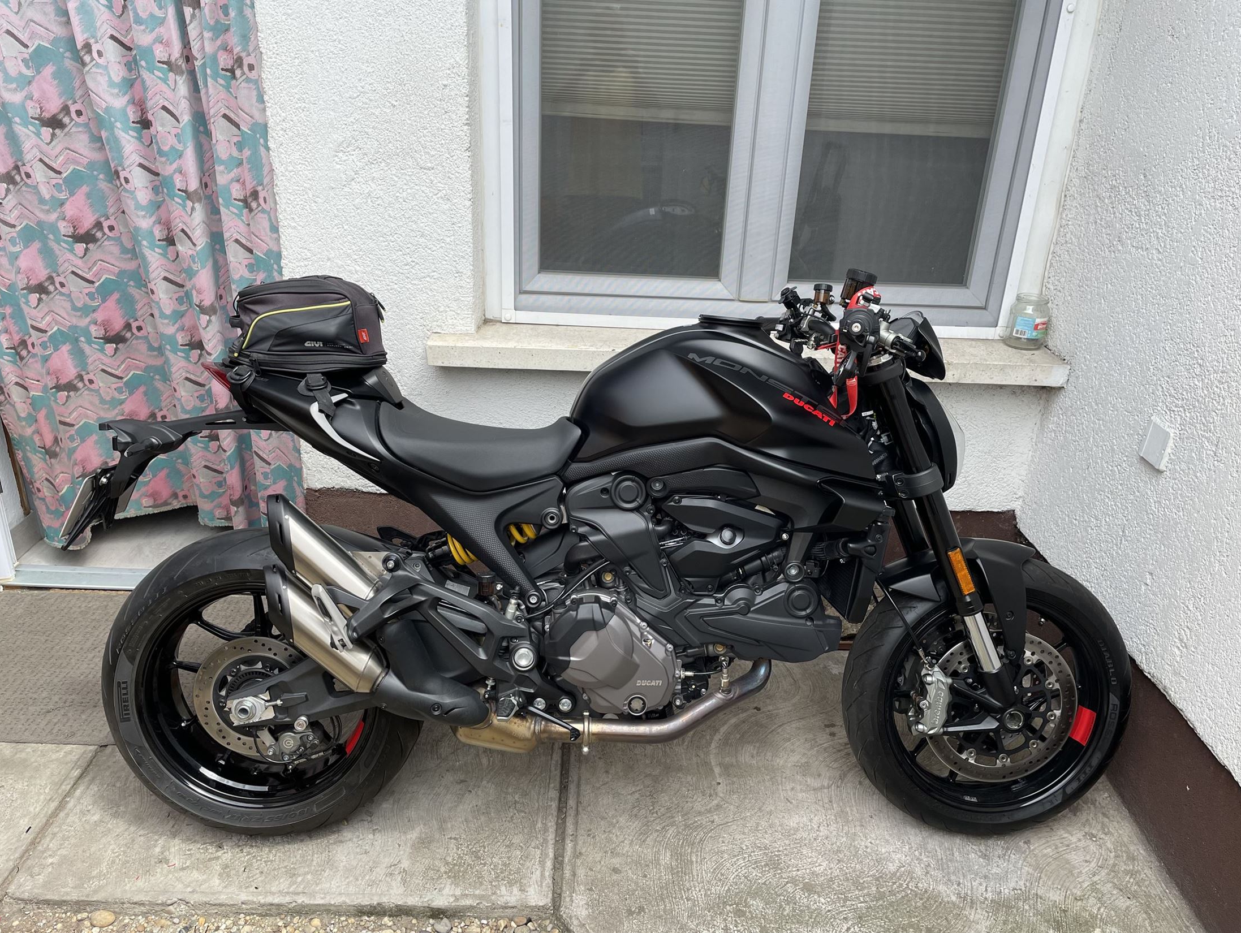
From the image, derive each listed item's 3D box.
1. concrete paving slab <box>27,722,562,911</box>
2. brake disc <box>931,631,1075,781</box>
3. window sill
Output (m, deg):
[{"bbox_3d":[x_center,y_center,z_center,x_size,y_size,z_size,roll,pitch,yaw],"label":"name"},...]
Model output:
[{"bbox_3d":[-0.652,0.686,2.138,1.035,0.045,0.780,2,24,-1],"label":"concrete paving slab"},{"bbox_3d":[0.780,0.493,1.926,0.320,0.320,0.022,2,5,-1],"label":"brake disc"},{"bbox_3d":[0.329,-0.300,2.489,1.645,0.056,0.215,2,24,-1],"label":"window sill"}]

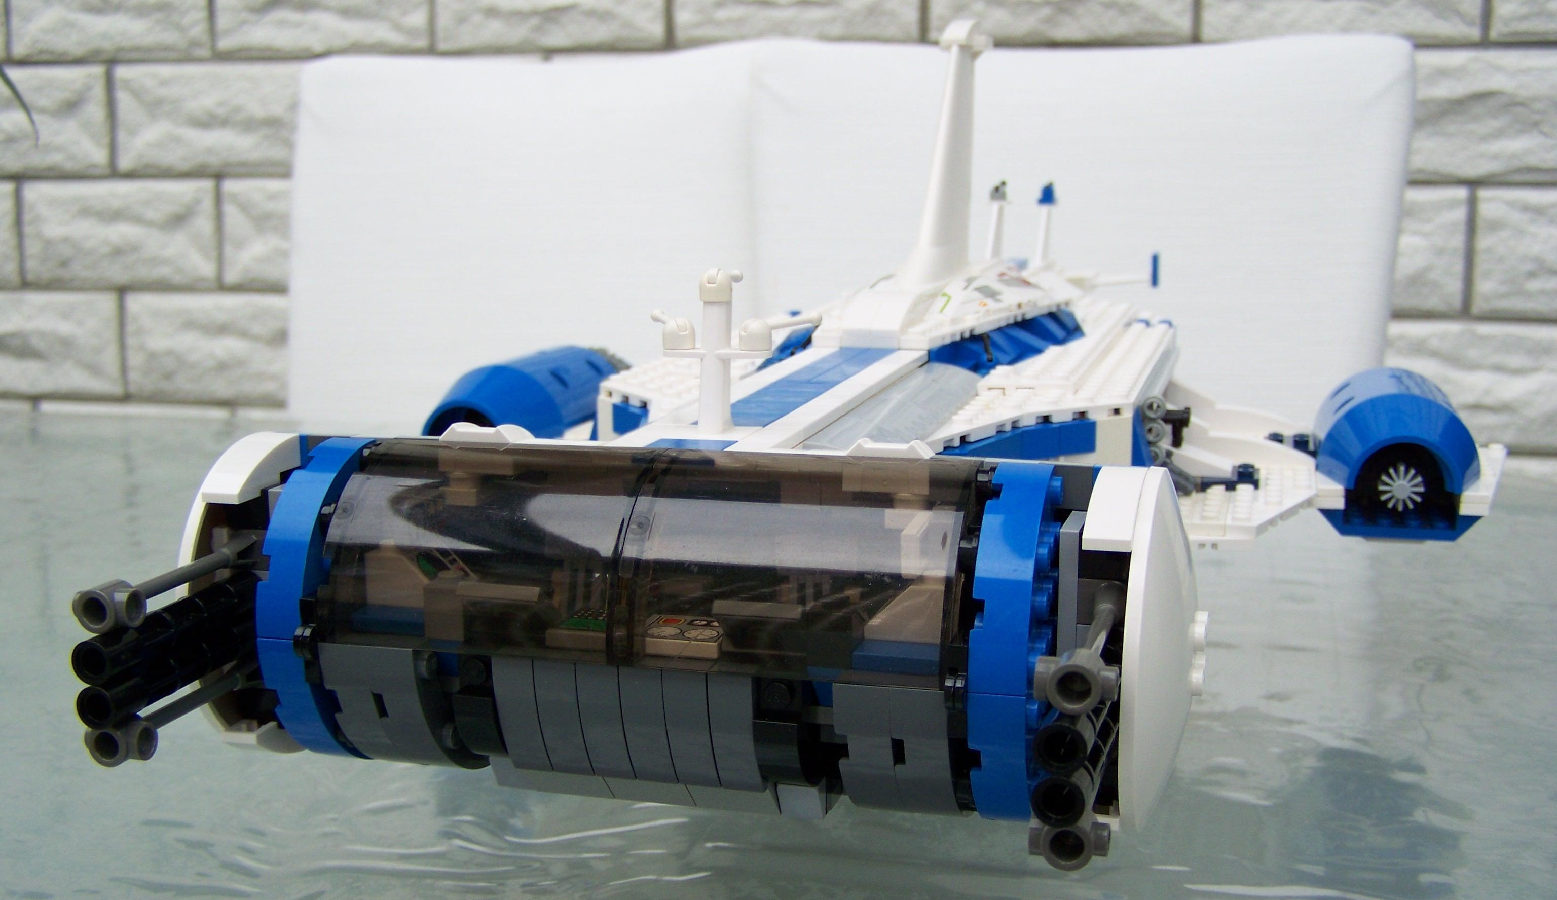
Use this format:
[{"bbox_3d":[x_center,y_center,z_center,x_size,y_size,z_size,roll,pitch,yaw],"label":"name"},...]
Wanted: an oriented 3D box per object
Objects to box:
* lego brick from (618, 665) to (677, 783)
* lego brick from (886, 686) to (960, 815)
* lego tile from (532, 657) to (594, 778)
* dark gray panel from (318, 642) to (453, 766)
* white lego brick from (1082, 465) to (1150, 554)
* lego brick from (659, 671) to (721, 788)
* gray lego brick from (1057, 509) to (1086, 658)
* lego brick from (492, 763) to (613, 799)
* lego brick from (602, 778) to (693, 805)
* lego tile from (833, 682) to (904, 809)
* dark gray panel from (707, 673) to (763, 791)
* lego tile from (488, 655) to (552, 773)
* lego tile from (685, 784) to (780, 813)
[{"bbox_3d":[-0.023,0.049,0.303,0.008,0.024,0.010,2,11,16],"label":"lego brick"},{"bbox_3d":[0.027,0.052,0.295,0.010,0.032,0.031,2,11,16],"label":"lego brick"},{"bbox_3d":[-0.038,0.048,0.308,0.008,0.024,0.010,2,11,16],"label":"lego tile"},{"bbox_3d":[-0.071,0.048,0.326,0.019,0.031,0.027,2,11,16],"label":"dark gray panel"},{"bbox_3d":[0.057,0.010,0.289,0.008,0.010,0.024,2,11,16],"label":"white lego brick"},{"bbox_3d":[-0.015,0.049,0.301,0.008,0.024,0.010,2,11,16],"label":"lego brick"},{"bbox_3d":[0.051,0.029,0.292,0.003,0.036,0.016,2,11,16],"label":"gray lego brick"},{"bbox_3d":[-0.042,0.060,0.316,0.024,0.008,0.004,2,54,16],"label":"lego brick"},{"bbox_3d":[-0.023,0.060,0.310,0.016,0.008,0.004,2,54,16],"label":"lego brick"},{"bbox_3d":[0.018,0.051,0.297,0.010,0.032,0.031,2,11,16],"label":"lego tile"},{"bbox_3d":[-0.007,0.049,0.299,0.008,0.024,0.010,2,11,16],"label":"dark gray panel"},{"bbox_3d":[-0.045,0.047,0.304,0.008,0.024,0.010,2,11,16],"label":"lego tile"},{"bbox_3d":[-0.008,0.061,0.306,0.016,0.008,0.004,2,54,16],"label":"lego tile"}]

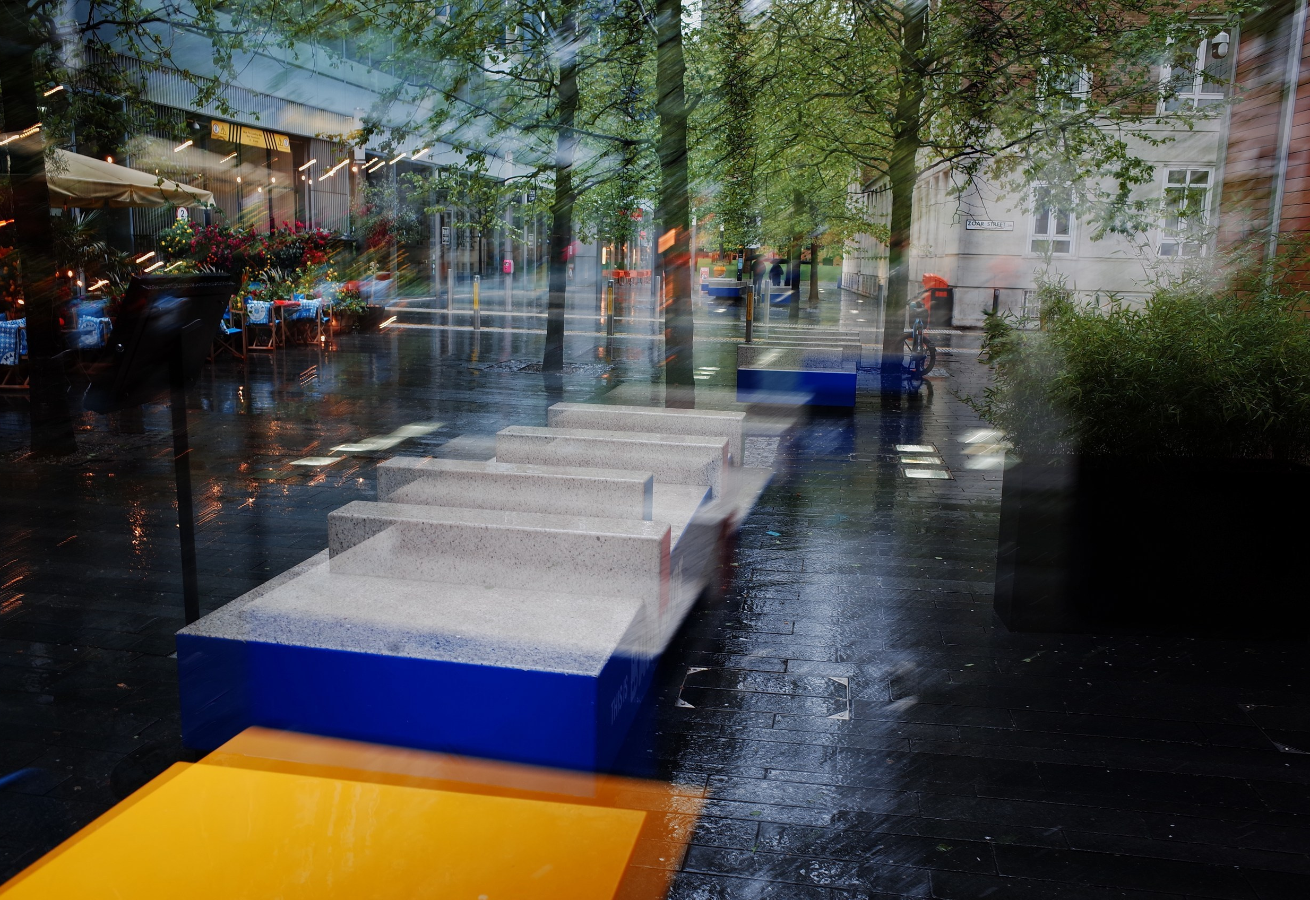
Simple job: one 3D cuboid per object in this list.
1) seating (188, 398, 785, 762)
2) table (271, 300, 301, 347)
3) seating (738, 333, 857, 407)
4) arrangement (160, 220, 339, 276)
[{"bbox_3d":[-0.444,0.373,5.496,1.470,0.660,4.500,4,11,10],"label":"seating"},{"bbox_3d":[-6.415,-2.199,18.394,0.620,0.730,0.620,4,11,14],"label":"table"},{"bbox_3d":[1.992,-1.176,14.335,1.450,0.660,4.500,3,10,8],"label":"seating"},{"bbox_3d":[-7.804,-3.883,20.300,3.350,1.050,0.850,2,10,0],"label":"arrangement"}]

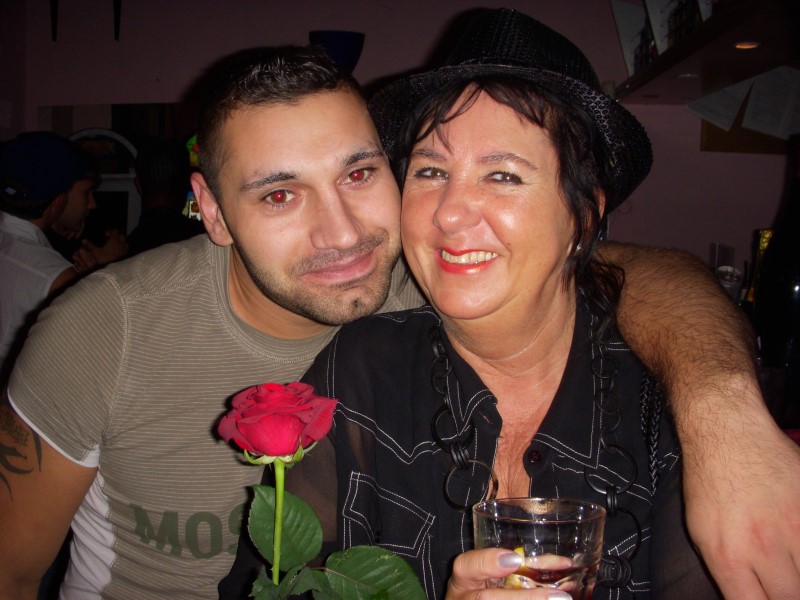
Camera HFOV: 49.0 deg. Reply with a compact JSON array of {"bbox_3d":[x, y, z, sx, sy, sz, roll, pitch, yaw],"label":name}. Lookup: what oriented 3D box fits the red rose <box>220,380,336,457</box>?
[{"bbox_3d":[-0.085,0.084,0.610,0.080,0.054,0.080,1,9,0],"label":"red rose"}]

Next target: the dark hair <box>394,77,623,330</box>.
[{"bbox_3d":[0.098,-0.093,0.775,0.195,0.245,0.210,3,-7,20],"label":"dark hair"}]

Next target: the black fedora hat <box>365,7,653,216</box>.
[{"bbox_3d":[0.104,-0.178,0.781,0.248,0.118,0.280,6,-18,21],"label":"black fedora hat"}]

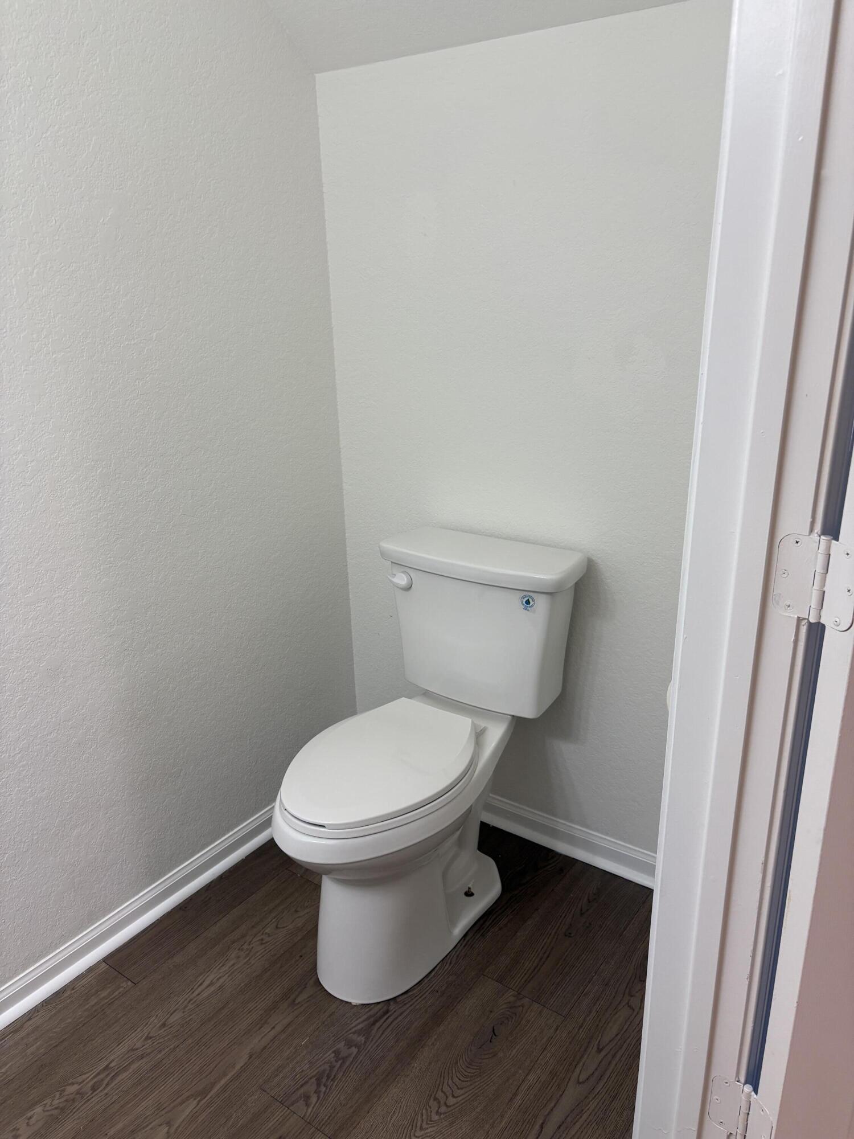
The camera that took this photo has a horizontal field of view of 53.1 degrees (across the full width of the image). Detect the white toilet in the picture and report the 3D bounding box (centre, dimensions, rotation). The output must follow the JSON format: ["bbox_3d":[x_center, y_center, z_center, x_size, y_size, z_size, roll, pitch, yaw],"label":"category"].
[{"bbox_3d":[-0.028,0.393,1.767,0.432,0.766,0.733,12,24,33],"label":"white toilet"}]

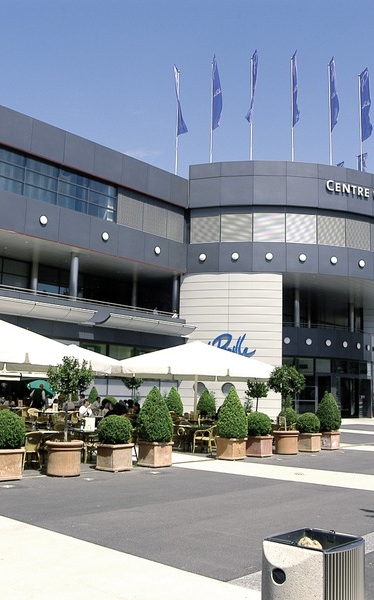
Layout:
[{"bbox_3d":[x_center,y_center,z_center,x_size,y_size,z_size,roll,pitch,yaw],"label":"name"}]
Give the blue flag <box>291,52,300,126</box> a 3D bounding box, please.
[{"bbox_3d":[6.918,-13.455,35.106,0.300,4.800,0.950,3,-10,-11],"label":"blue flag"}]

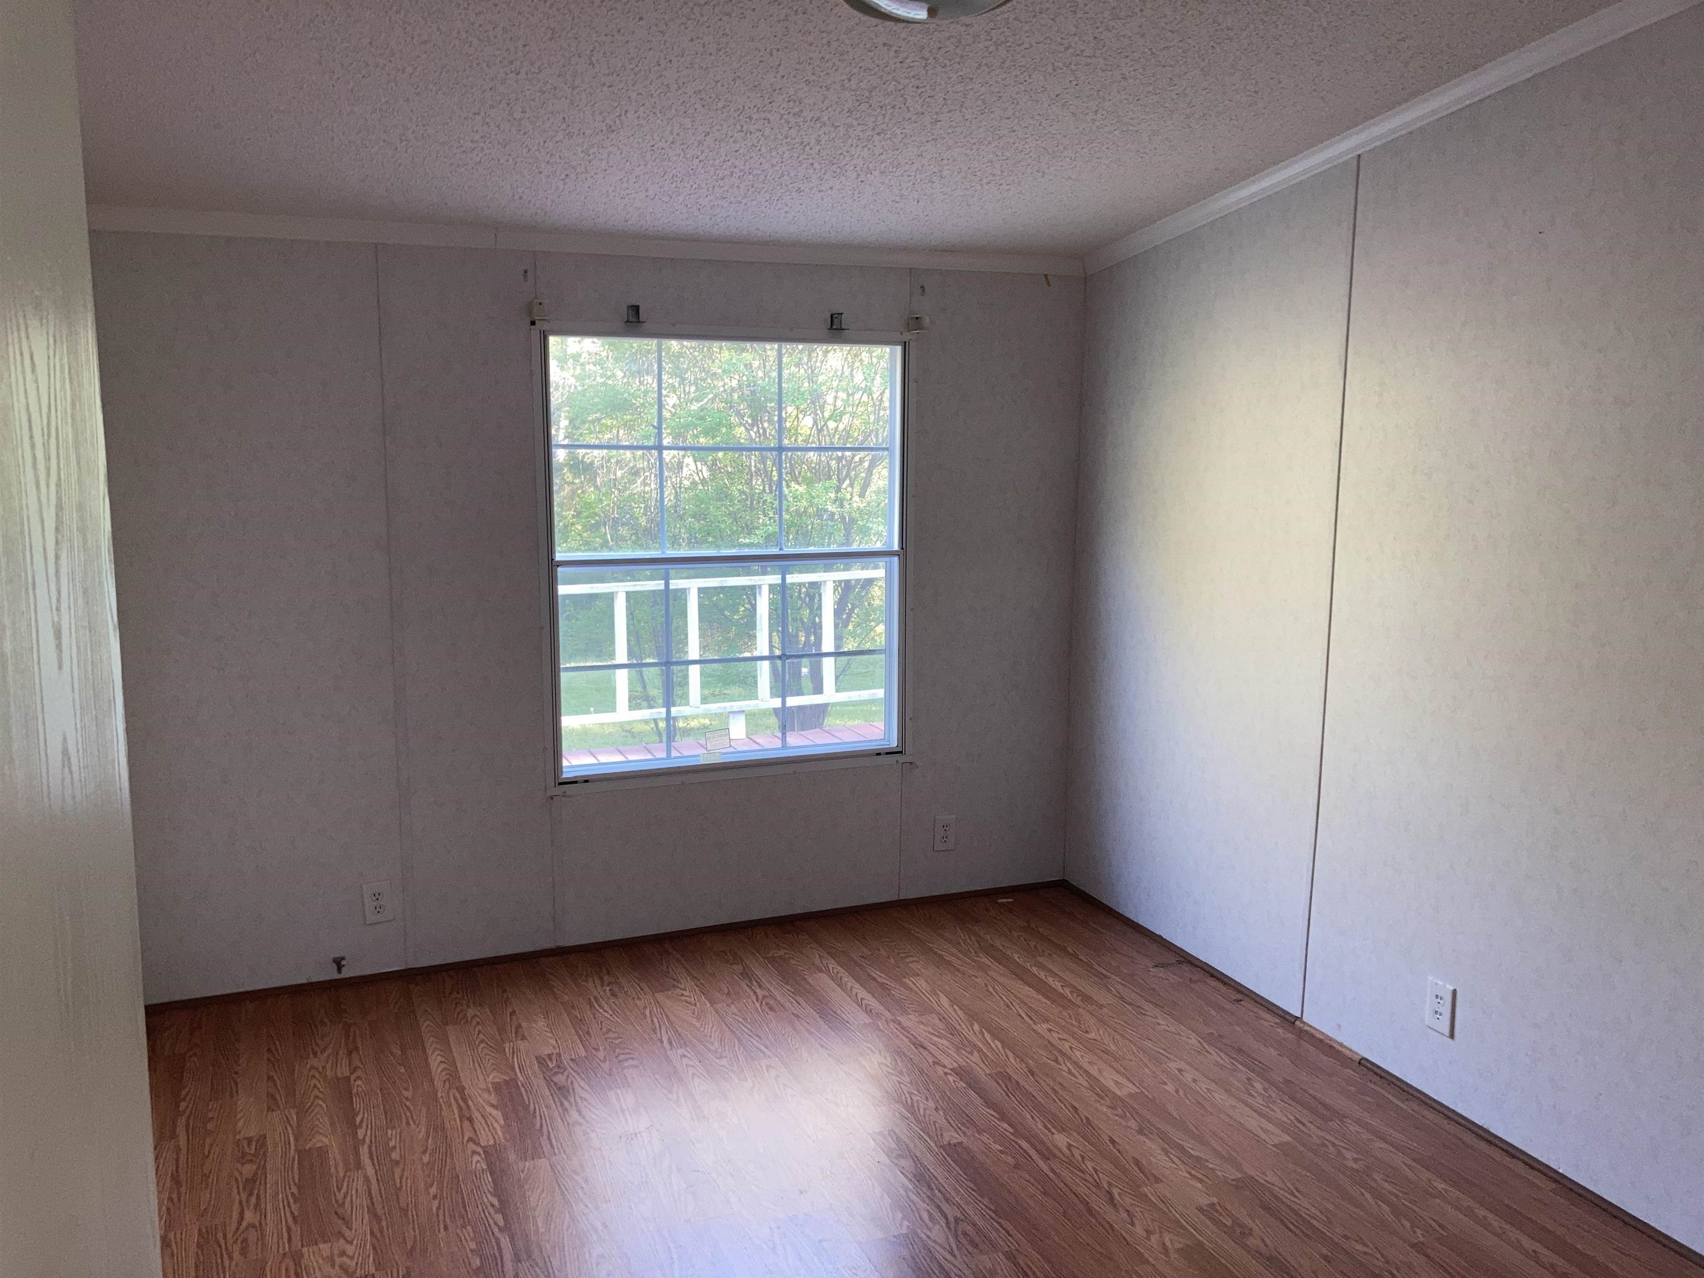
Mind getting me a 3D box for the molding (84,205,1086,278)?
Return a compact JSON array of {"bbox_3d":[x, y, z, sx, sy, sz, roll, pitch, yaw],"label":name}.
[{"bbox_3d":[-0.589,-1.100,3.843,2.900,0.058,0.036,-4,10,-22],"label":"molding"}]

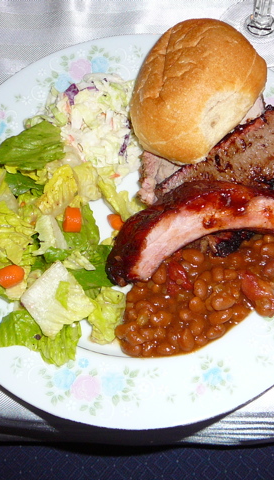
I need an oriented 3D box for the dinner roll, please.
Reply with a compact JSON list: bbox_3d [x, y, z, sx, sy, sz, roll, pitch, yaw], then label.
[{"bbox_3d":[0.037,-0.096,0.414,0.073,0.057,0.097,26,70,10],"label":"dinner roll"}]

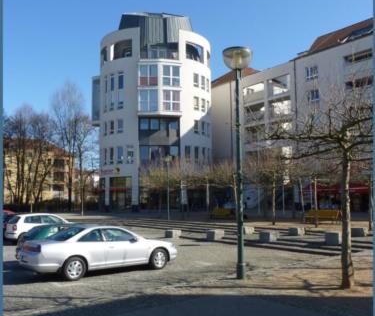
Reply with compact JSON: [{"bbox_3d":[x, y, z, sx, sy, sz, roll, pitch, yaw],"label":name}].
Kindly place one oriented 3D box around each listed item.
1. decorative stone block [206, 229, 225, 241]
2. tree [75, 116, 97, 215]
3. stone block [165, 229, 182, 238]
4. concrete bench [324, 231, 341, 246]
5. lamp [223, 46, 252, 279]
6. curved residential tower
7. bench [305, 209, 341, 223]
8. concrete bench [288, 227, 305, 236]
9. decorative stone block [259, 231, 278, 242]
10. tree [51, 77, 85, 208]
[{"bbox_3d":[1.526,4.149,20.986,0.640,0.440,0.640,5,-9,-36],"label":"decorative stone block"},{"bbox_3d":[-10.611,0.667,40.131,2.400,10.100,2.400,0,-6,0],"label":"tree"},{"bbox_3d":[-0.781,4.144,21.295,0.570,0.400,0.570,5,-8,-41],"label":"stone block"},{"bbox_3d":[5.914,3.214,15.539,0.550,0.480,0.550,5,-8,-41],"label":"concrete bench"},{"bbox_3d":[1.428,0.041,10.680,0.800,6.370,0.800,0,-6,0],"label":"lamp"},{"bbox_3d":[-4.306,-5.407,51.108,15.200,24.000,15.200,0,-6,-8],"label":"curved residential tower"},{"bbox_3d":[8.006,3.514,22.957,0.650,0.820,1.950,5,-8,-41],"label":"bench"},{"bbox_3d":[5.058,3.434,18.049,0.560,0.420,0.560,-5,-7,42],"label":"concrete bench"},{"bbox_3d":[3.625,3.514,17.327,0.560,0.450,0.560,5,-8,-41],"label":"decorative stone block"},{"bbox_3d":[-17.620,-1.966,57.500,5.200,19.300,5.200,0,-6,0],"label":"tree"}]

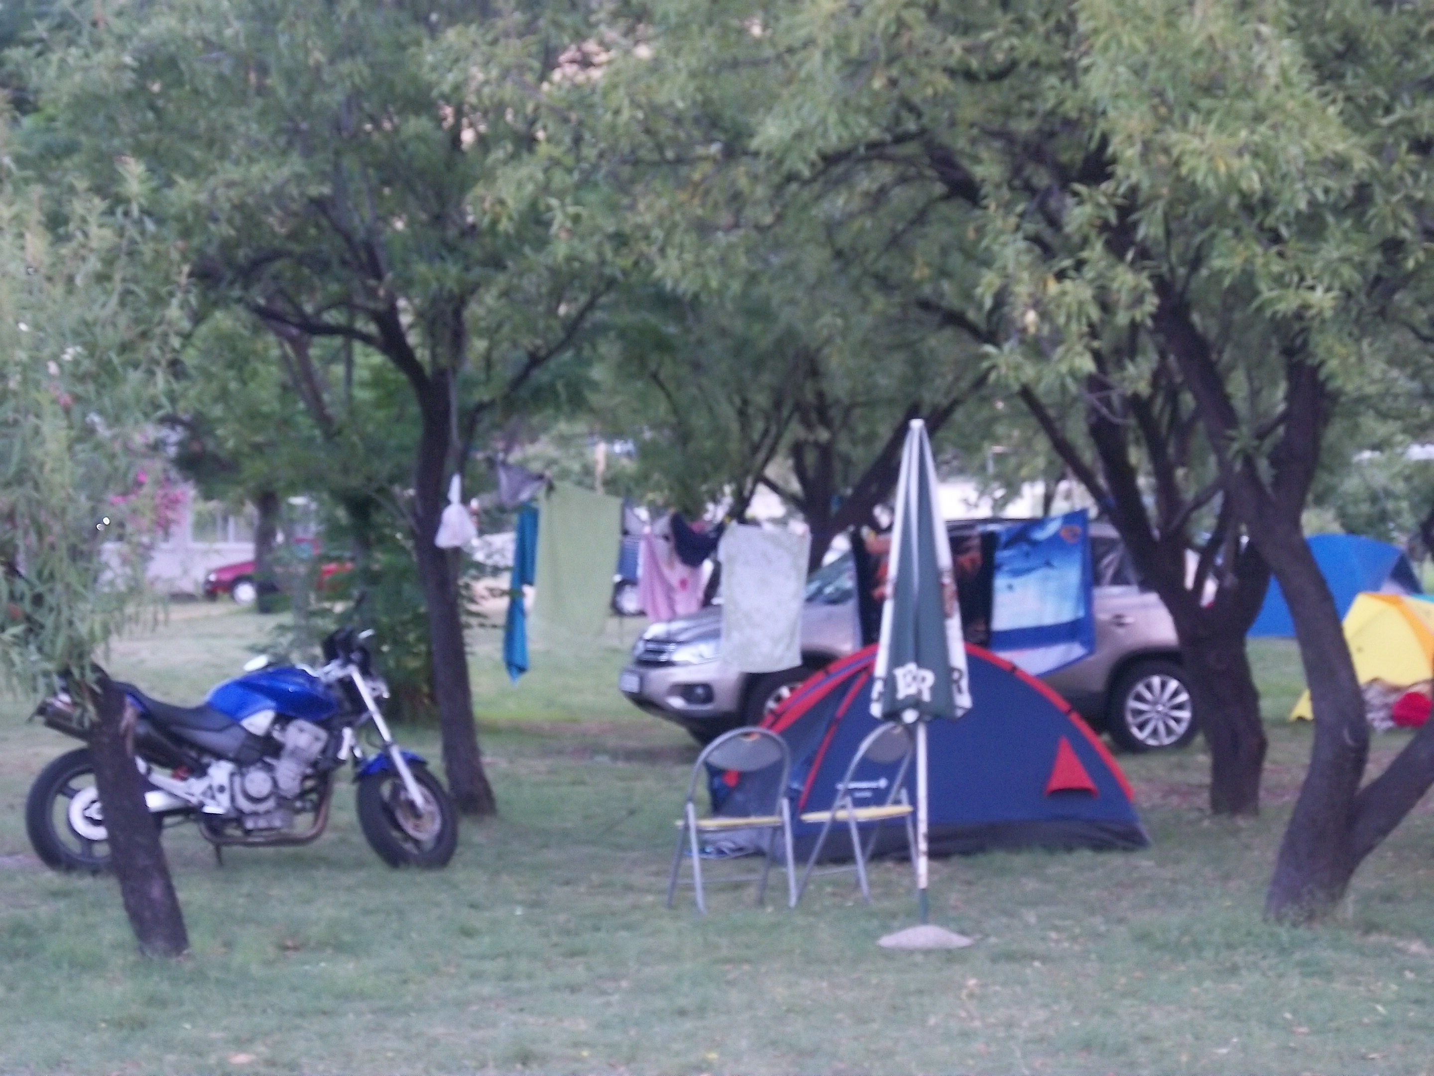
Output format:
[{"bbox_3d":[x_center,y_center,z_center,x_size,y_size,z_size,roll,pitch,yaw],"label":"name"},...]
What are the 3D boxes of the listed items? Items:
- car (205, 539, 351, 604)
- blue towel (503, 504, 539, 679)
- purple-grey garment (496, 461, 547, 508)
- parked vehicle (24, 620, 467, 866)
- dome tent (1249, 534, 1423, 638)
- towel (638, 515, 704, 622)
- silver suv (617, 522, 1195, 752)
[{"bbox_3d":[-8.489,0.718,75.000,3.950,1.400,1.660,0,0,-12],"label":"car"},{"bbox_3d":[-1.092,0.310,20.600,0.200,1.000,0.120,0,0,0],"label":"blue towel"},{"bbox_3d":[-1.095,-0.300,20.600,0.280,0.270,0.090,0,0,0],"label":"purple-grey garment"},{"bbox_3d":[-2.182,0.989,17.000,2.040,1.150,0.760,0,0,-3],"label":"parked vehicle"},{"bbox_3d":[8.447,0.652,50.500,2.500,1.400,2.200,0,0,30],"label":"dome tent"},{"bbox_3d":[-0.259,0.171,20.800,0.380,0.610,0.100,0,0,0],"label":"towel"},{"bbox_3d":[1.530,0.688,25.600,4.430,1.670,1.830,0,0,-18],"label":"silver suv"}]

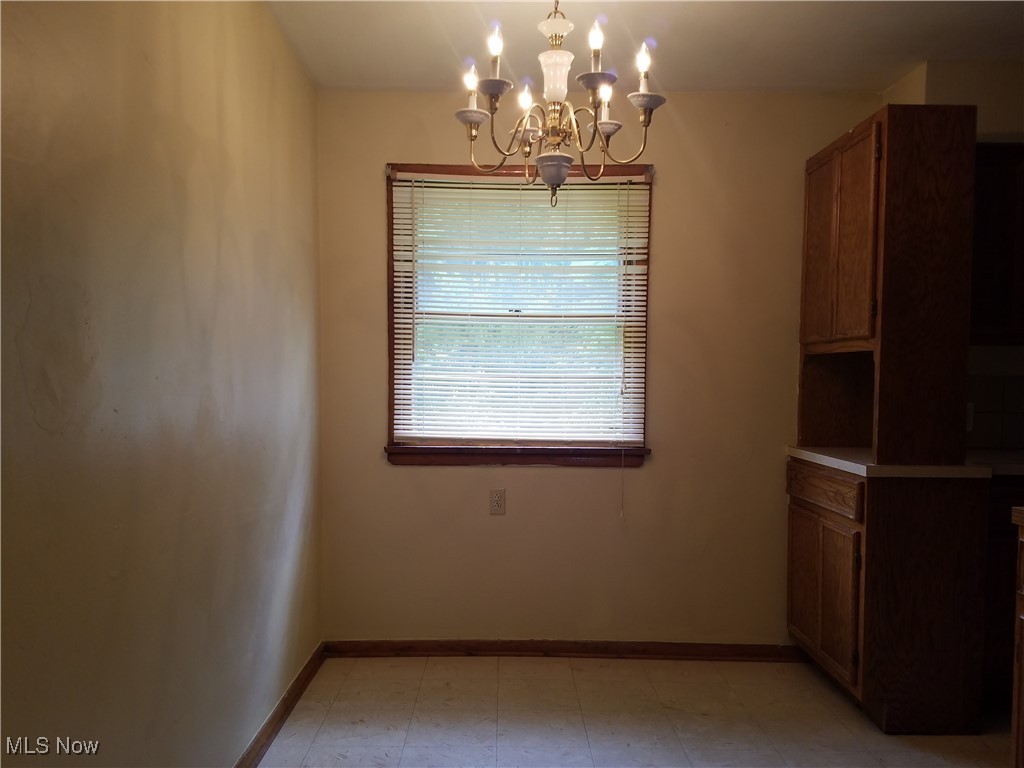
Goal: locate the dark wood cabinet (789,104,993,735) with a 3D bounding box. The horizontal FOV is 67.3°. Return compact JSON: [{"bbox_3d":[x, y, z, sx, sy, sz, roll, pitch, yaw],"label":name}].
[{"bbox_3d":[1.414,0.131,2.978,0.431,2.153,0.687,1,2,-1],"label":"dark wood cabinet"}]

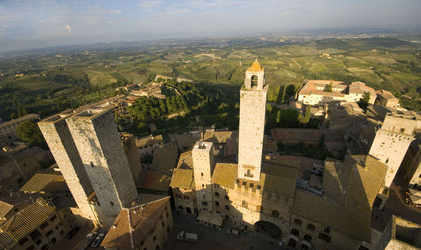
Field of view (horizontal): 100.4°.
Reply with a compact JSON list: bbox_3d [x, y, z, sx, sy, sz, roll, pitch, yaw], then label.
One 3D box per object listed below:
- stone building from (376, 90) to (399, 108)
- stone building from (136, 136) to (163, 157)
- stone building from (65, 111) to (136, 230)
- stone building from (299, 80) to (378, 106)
[{"bbox_3d":[174.380,-26.000,174.080,9.500,9.500,24.000,8,28,21],"label":"stone building"},{"bbox_3d":[-35.480,10.850,104.370,14.500,8.800,9.000,-11,27,-15],"label":"stone building"},{"bbox_3d":[-30.240,15.360,53.340,7.400,39.700,6.900,4,27,13],"label":"stone building"},{"bbox_3d":[133.260,-36.790,195.590,62.000,14.000,57.000,7,27,19],"label":"stone building"}]

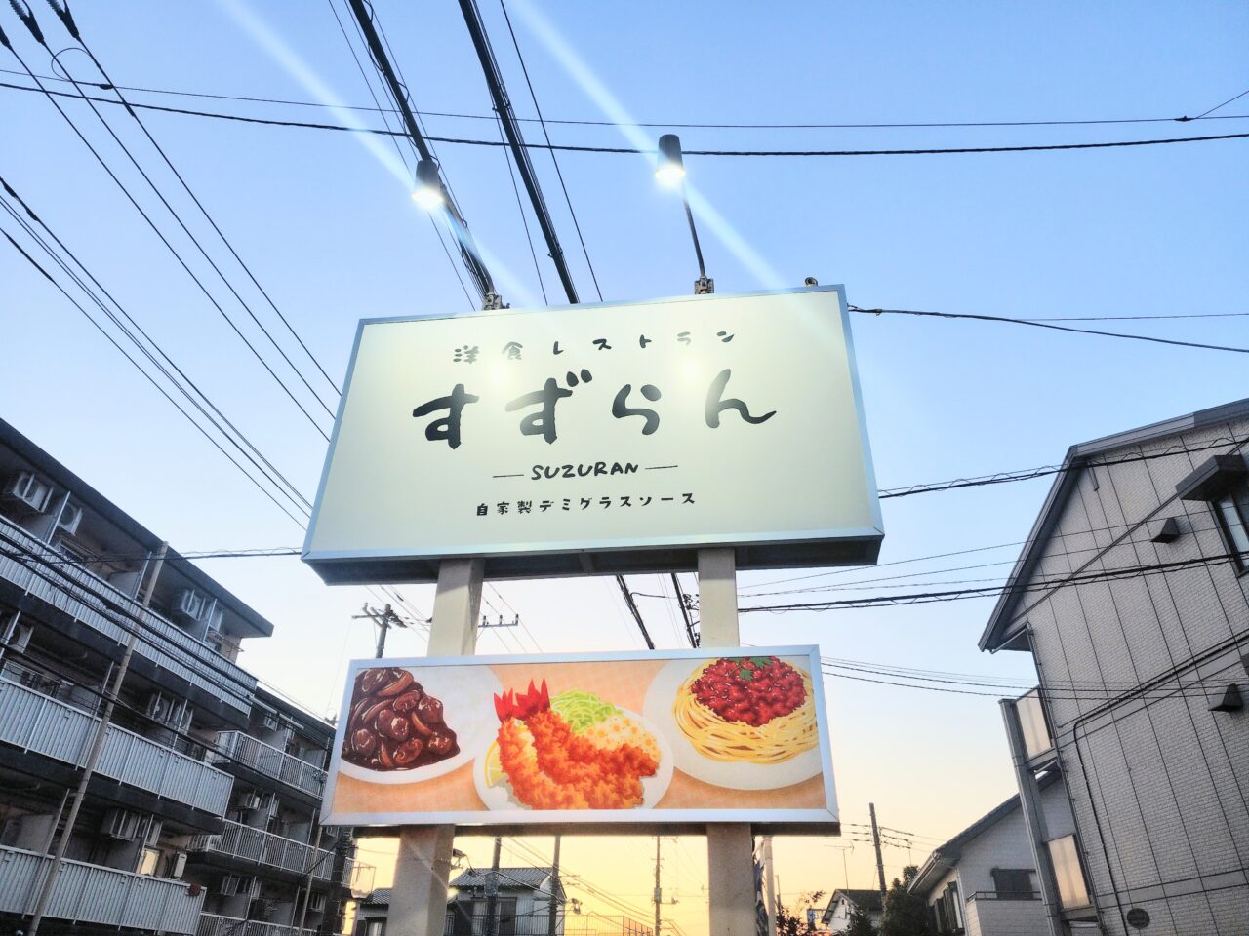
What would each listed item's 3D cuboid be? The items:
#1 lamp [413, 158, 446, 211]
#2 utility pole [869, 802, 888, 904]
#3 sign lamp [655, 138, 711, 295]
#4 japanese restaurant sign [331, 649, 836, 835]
[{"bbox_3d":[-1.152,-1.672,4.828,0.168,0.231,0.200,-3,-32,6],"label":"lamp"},{"bbox_3d":[12.418,21.119,39.425,0.320,9.700,0.320,-3,-32,6],"label":"utility pole"},{"bbox_3d":[0.380,-1.475,5.019,0.189,0.357,1.092,-8,-33,14],"label":"sign lamp"},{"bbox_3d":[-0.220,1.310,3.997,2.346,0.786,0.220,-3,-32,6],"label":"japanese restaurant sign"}]

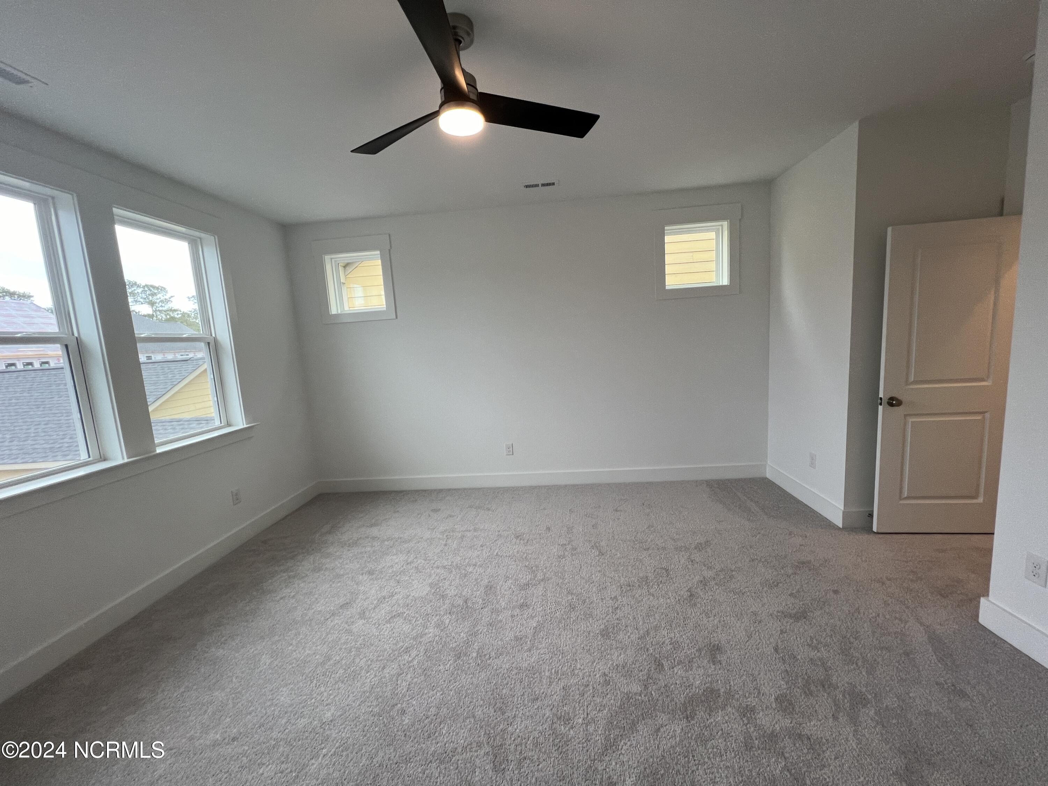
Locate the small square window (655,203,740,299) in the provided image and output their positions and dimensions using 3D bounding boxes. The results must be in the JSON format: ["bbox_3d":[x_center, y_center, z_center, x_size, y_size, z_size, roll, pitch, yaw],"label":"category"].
[{"bbox_3d":[1.606,-1.299,3.668,0.766,0.807,0.110,-3,7,4],"label":"small square window"}]

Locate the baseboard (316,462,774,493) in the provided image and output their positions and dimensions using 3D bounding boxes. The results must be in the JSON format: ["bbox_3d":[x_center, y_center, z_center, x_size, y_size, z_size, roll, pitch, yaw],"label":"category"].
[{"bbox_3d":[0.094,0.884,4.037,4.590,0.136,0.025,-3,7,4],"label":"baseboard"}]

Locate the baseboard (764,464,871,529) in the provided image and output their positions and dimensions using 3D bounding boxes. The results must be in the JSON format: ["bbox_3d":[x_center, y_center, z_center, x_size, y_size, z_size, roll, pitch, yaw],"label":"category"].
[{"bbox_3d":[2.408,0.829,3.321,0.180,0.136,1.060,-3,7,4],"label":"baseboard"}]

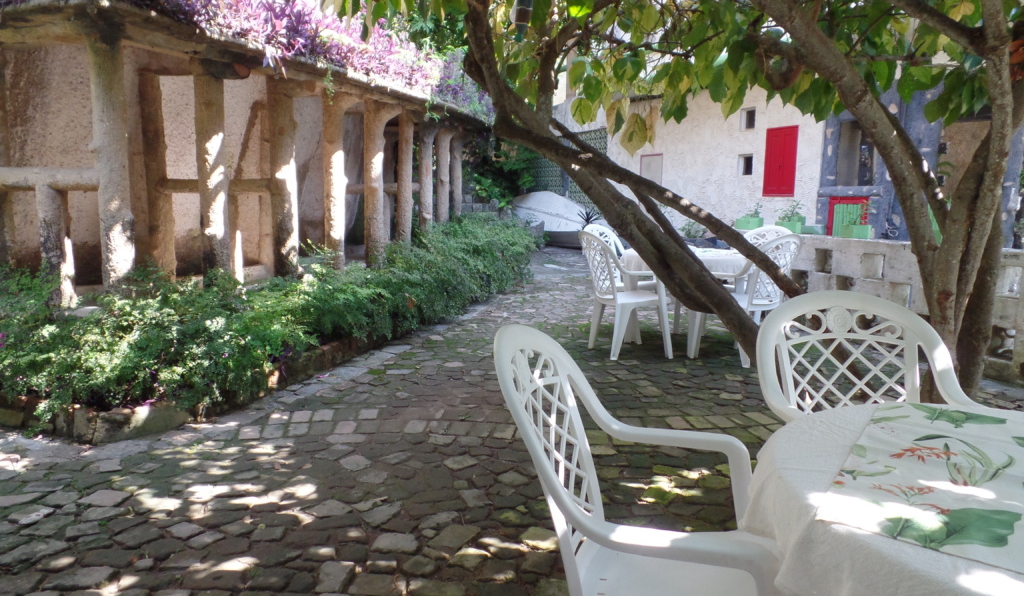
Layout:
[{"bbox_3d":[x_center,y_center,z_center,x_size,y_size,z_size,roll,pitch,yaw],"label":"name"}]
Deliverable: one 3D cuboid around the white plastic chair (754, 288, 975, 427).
[{"bbox_3d":[0.886,0.462,1.602,0.547,0.893,0.561,0,9,-5],"label":"white plastic chair"}]

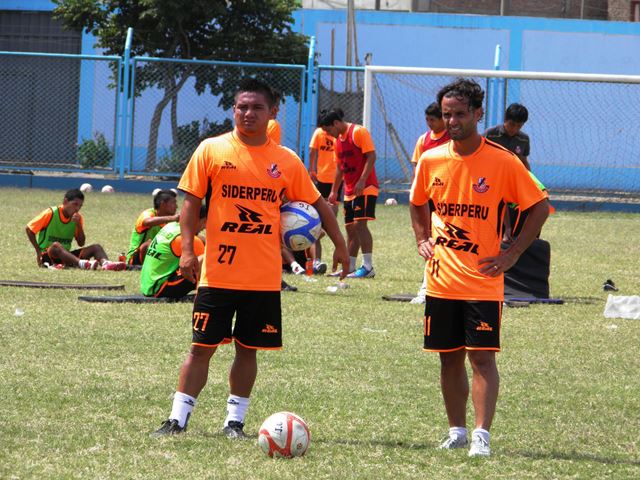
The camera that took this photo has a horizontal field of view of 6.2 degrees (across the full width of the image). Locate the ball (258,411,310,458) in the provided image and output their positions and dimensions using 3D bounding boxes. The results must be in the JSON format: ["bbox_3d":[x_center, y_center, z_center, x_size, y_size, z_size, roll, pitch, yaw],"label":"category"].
[{"bbox_3d":[-0.150,0.863,25.798,0.222,0.222,0.222,2,1,0],"label":"ball"}]

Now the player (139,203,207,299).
[{"bbox_3d":[-0.985,0.079,48.892,0.980,0.790,0.550,2,1,-28],"label":"player"}]

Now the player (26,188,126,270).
[{"bbox_3d":[-2.372,-0.112,57.800,0.700,0.790,0.850,1,1,-40],"label":"player"}]

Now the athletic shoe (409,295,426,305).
[{"bbox_3d":[0.855,0.485,49.599,0.280,0.105,0.100,1,2,-41],"label":"athletic shoe"}]

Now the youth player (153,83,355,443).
[{"bbox_3d":[-0.309,0.084,27.783,0.900,1.675,0.450,2,1,-3],"label":"youth player"}]

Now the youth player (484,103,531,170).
[{"bbox_3d":[1.598,-0.318,50.783,0.520,1.725,0.420,2,1,-18],"label":"youth player"}]

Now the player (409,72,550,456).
[{"bbox_3d":[0.732,0.118,27.400,0.580,1.710,0.420,3,1,16],"label":"player"}]

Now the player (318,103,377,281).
[{"bbox_3d":[0.279,-0.459,58.000,0.520,1.650,0.460,1,1,-40],"label":"player"}]

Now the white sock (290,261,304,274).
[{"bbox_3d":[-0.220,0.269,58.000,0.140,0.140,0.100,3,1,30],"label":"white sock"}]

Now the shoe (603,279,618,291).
[{"bbox_3d":[2.753,0.428,56.199,0.110,0.115,0.260,1,2,-41],"label":"shoe"}]

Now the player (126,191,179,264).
[{"bbox_3d":[-1.513,-0.118,58.500,0.880,0.790,0.560,3,1,17],"label":"player"}]

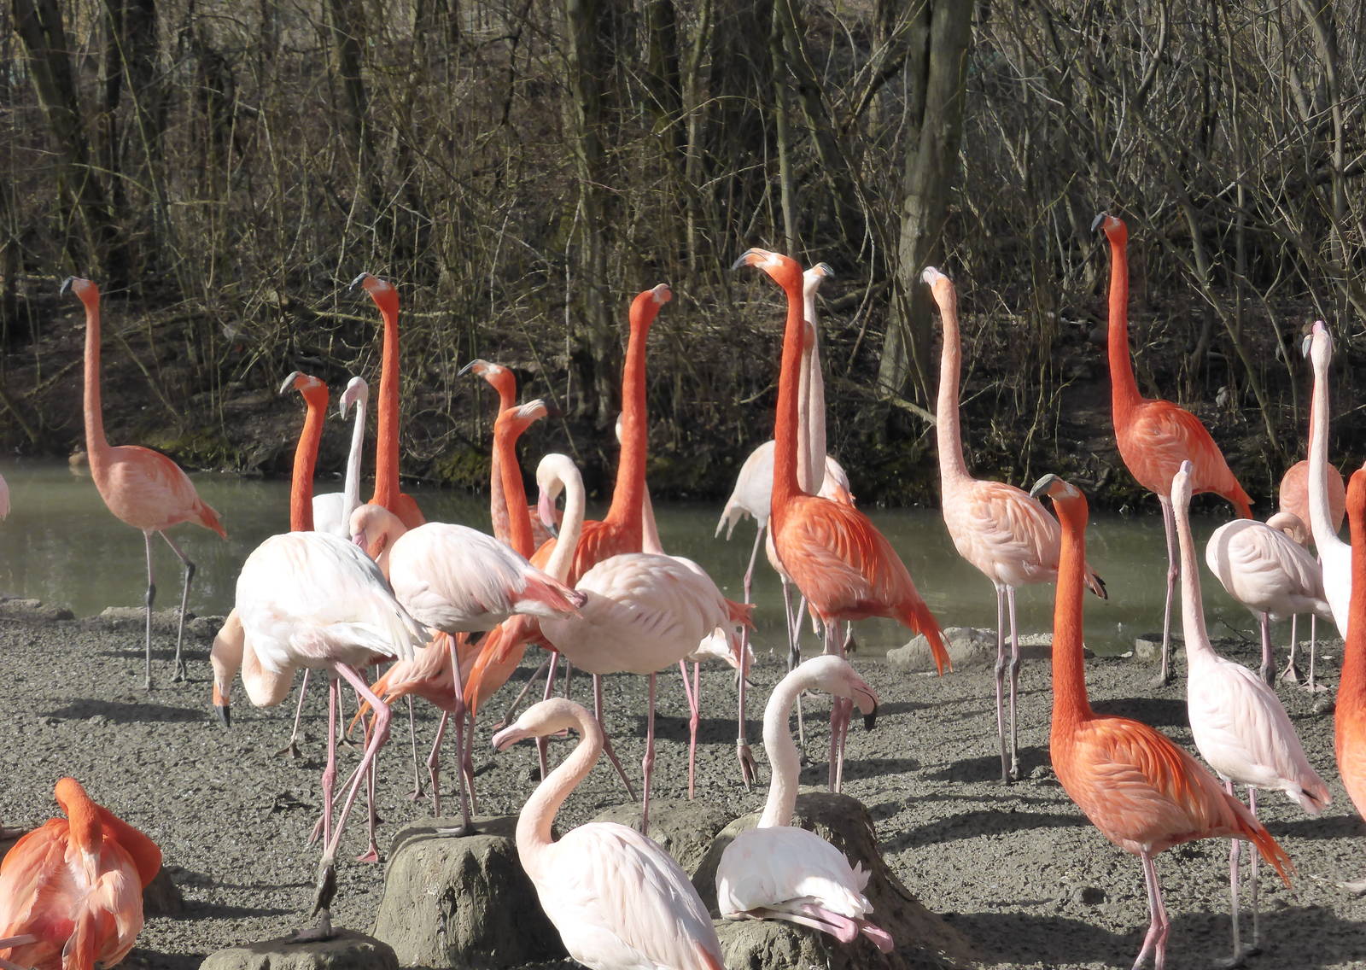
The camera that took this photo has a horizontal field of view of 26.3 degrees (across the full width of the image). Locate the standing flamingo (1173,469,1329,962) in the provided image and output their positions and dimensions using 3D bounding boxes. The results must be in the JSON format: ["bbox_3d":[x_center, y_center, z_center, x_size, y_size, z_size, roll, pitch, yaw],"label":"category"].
[{"bbox_3d":[1.357,0.551,7.000,0.440,1.230,0.250,8,13,37],"label":"standing flamingo"}]

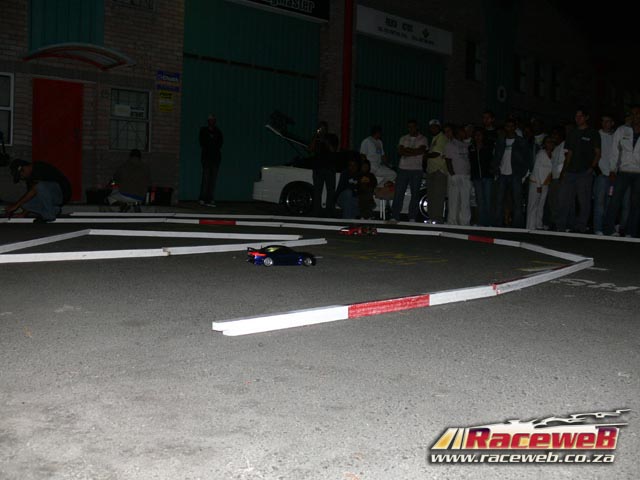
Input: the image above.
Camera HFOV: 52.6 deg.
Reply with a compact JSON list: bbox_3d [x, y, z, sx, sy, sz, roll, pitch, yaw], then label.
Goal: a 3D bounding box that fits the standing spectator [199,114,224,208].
[{"bbox_3d":[-2.074,-1.487,12.350,0.490,1.770,0.320,0,4,-18],"label":"standing spectator"}]

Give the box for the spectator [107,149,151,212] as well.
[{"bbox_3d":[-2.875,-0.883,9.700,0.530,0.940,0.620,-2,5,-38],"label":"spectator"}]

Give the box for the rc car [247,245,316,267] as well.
[{"bbox_3d":[-0.247,0.099,4.120,0.430,0.128,0.190,0,4,-18],"label":"rc car"}]

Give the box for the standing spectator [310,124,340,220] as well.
[{"bbox_3d":[0.062,-1.245,11.400,0.500,1.700,0.370,4,4,23],"label":"standing spectator"}]

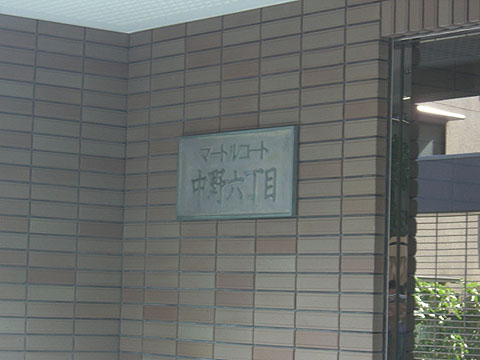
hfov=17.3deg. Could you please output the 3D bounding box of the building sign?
[{"bbox_3d":[-0.022,-0.018,6.094,0.025,0.336,0.705,5,-5,-39],"label":"building sign"}]

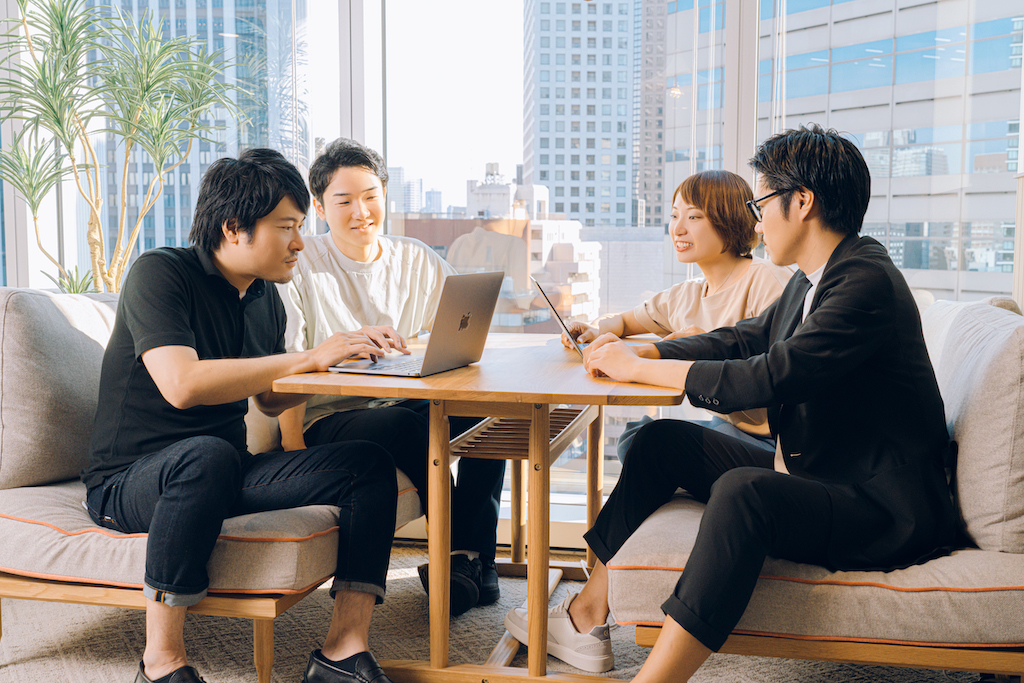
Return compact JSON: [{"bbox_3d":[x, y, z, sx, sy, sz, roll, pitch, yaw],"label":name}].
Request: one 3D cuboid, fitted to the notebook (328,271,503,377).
[{"bbox_3d":[-0.197,-0.047,2.383,0.269,0.209,0.302,2,6,21],"label":"notebook"}]

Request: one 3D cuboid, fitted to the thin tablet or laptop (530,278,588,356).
[{"bbox_3d":[0.214,-0.065,2.720,0.323,0.185,0.302,0,5,-1],"label":"thin tablet or laptop"}]

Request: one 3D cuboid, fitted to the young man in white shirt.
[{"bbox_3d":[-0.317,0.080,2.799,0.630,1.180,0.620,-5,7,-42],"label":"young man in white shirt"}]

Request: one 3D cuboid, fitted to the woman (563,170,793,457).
[{"bbox_3d":[0.483,0.100,2.982,0.740,1.115,0.520,-4,7,-40],"label":"woman"}]

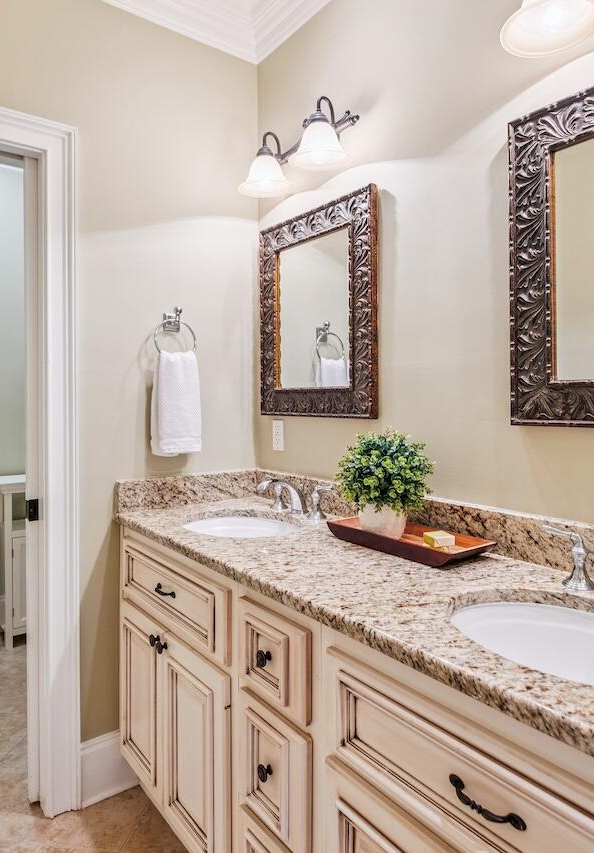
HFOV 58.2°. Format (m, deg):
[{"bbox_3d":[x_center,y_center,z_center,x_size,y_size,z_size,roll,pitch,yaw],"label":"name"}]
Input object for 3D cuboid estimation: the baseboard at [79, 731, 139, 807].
[{"bbox_3d":[-0.596,1.096,1.732,0.197,0.200,0.018,-1,2,-37],"label":"baseboard"}]

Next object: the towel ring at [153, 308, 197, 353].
[{"bbox_3d":[-0.415,-0.300,1.795,0.152,0.204,0.068,-1,2,-37],"label":"towel ring"}]

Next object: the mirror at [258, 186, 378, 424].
[{"bbox_3d":[0.046,-0.363,1.749,0.035,0.662,0.575,-1,2,-37],"label":"mirror"}]

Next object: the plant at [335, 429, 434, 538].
[{"bbox_3d":[0.214,0.142,1.349,0.240,0.278,0.240,0,1,0],"label":"plant"}]

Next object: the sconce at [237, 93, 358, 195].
[{"bbox_3d":[-0.017,-0.885,1.676,0.215,0.210,0.510,-1,2,-37],"label":"sconce"}]

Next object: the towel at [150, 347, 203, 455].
[{"bbox_3d":[-0.399,-0.078,1.787,0.160,0.344,0.060,-1,2,-37],"label":"towel"}]

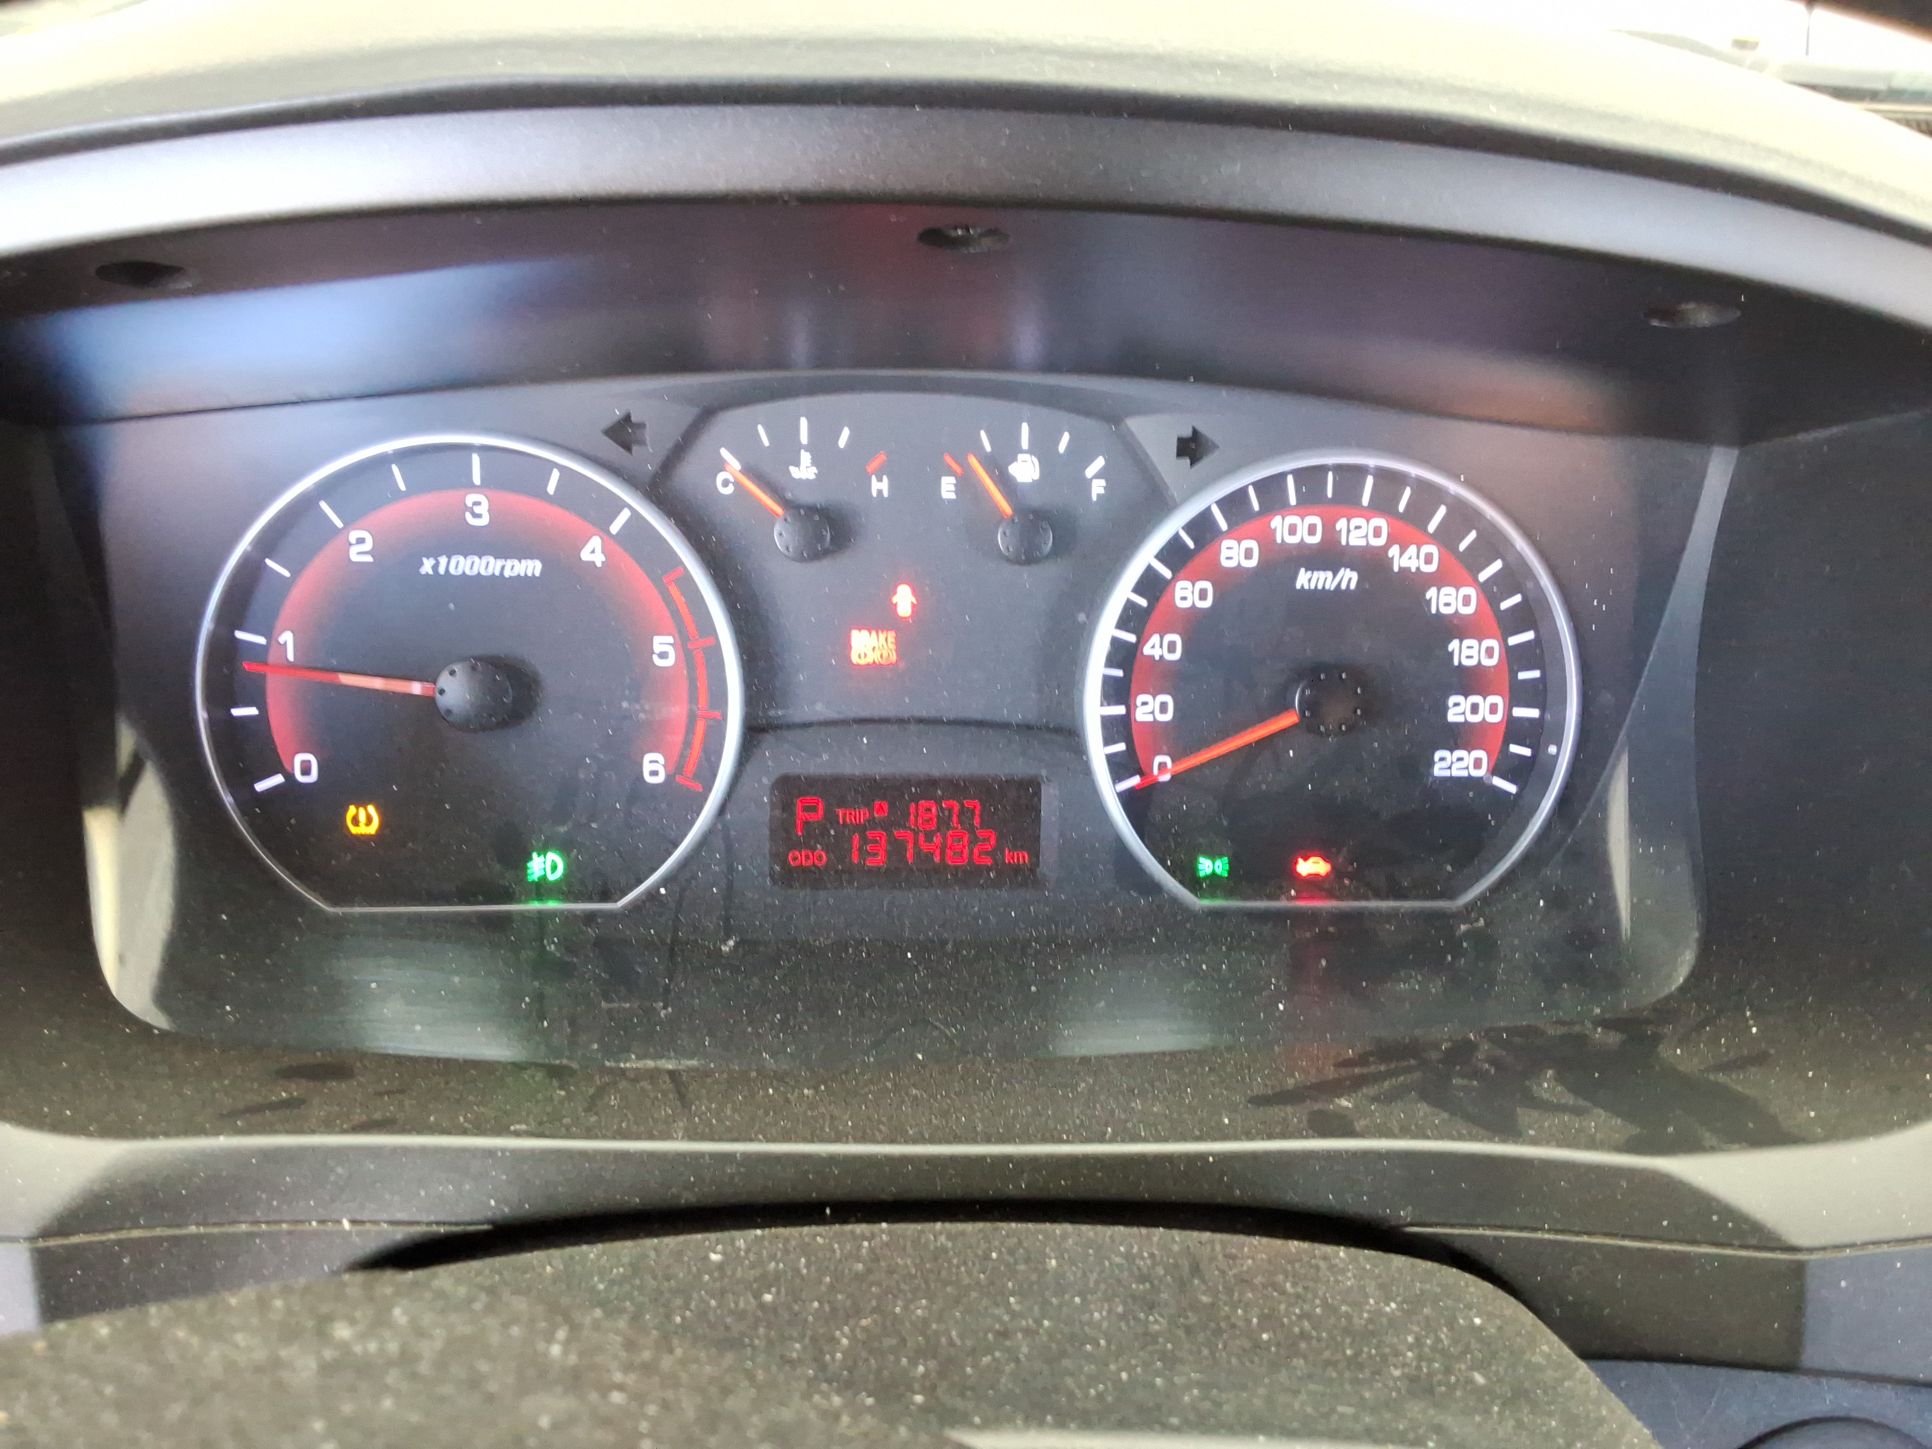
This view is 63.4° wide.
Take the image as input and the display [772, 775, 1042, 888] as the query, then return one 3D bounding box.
[{"bbox_3d":[-0.013,0.023,0.339,0.058,0.024,0.007,0,7,-6],"label":"display"}]

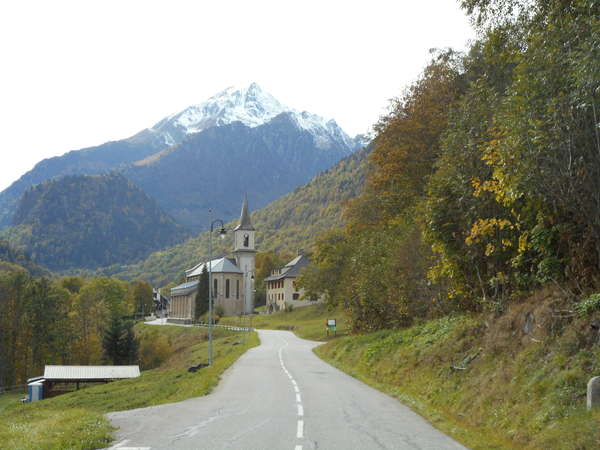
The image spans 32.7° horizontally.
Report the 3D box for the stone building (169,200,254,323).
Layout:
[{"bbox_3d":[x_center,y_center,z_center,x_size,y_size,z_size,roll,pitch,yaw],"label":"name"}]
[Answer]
[{"bbox_3d":[-20.000,8.419,239.189,15.200,28.000,29.000,2,-5,-17],"label":"stone building"}]

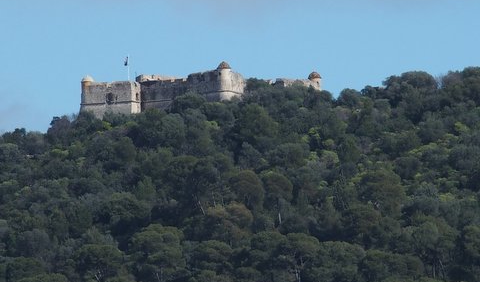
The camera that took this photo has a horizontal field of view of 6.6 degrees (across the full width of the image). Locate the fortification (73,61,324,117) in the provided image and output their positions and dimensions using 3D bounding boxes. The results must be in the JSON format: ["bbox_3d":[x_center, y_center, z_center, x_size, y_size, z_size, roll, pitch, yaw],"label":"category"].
[{"bbox_3d":[-15.950,-18.780,1680.000,72.700,17.800,61.400,-4,-5,38],"label":"fortification"}]

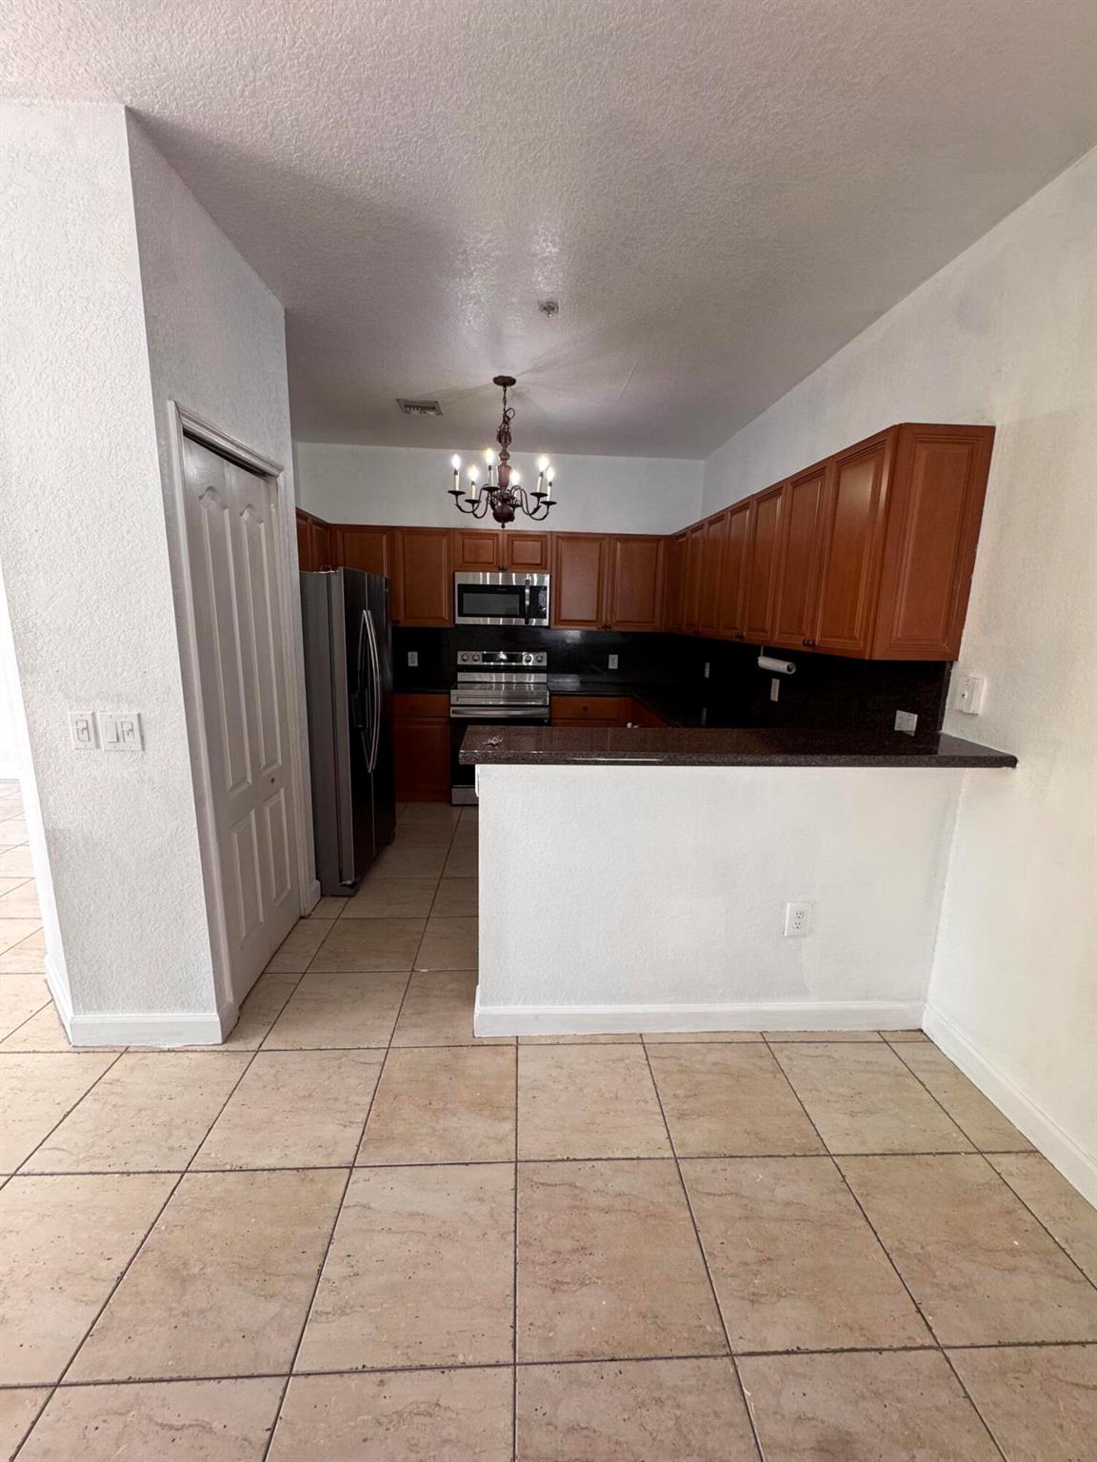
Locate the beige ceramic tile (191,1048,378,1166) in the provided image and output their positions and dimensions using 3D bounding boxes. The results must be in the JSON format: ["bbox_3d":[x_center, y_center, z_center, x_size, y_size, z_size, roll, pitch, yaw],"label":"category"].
[{"bbox_3d":[-0.782,1.175,1.864,0.451,0.010,0.451,1,12,-3],"label":"beige ceramic tile"}]

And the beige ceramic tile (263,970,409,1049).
[{"bbox_3d":[-0.802,1.084,2.310,0.451,0.010,0.451,1,12,-3],"label":"beige ceramic tile"}]

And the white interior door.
[{"bbox_3d":[-1.220,-0.005,2.426,0.035,2.040,0.700,1,12,-3],"label":"white interior door"}]

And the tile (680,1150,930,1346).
[{"bbox_3d":[0.606,1.283,1.485,0.453,0.010,0.453,1,12,-3],"label":"tile"}]

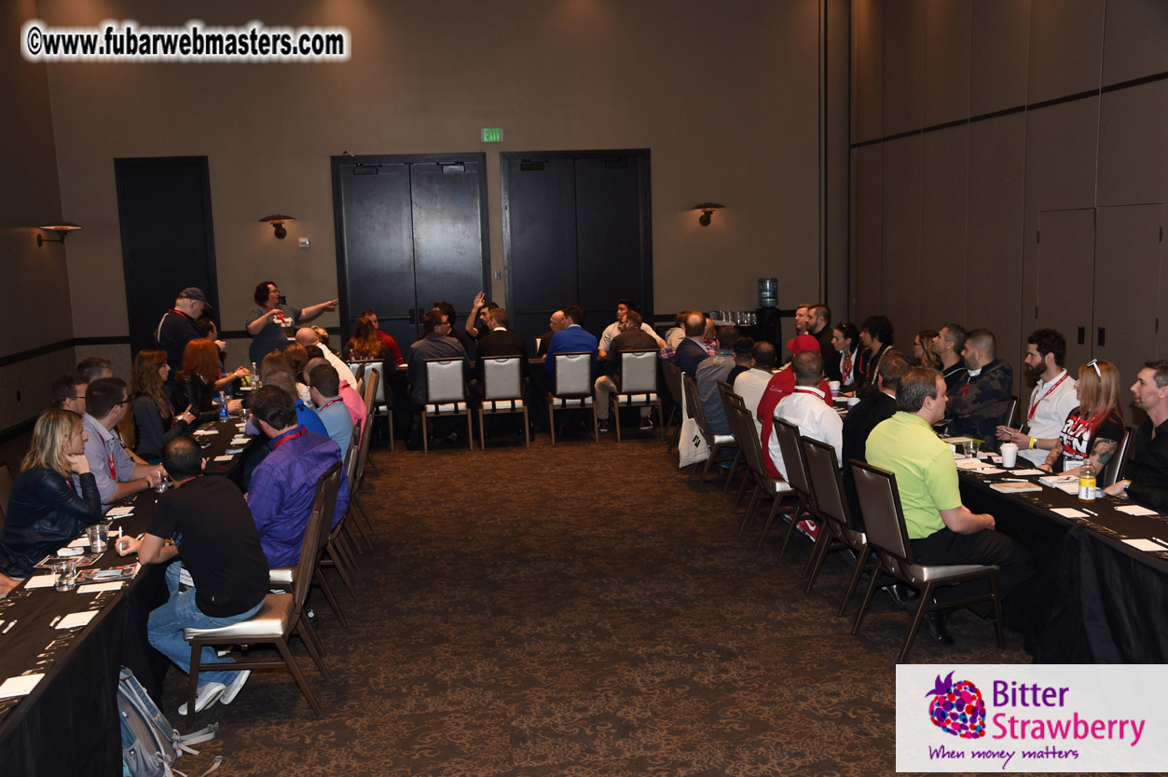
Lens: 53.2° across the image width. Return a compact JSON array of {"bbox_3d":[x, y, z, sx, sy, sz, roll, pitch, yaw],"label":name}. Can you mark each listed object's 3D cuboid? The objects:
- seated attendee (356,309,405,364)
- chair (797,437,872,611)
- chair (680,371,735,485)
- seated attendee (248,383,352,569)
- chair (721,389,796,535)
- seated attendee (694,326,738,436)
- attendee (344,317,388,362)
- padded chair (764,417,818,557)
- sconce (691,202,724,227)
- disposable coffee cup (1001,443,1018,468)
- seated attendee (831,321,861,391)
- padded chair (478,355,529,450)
[{"bbox_3d":[-2.229,-0.208,12.833,0.580,1.300,0.720,-3,8,-11],"label":"seated attendee"},{"bbox_3d":[1.612,0.751,6.674,0.600,0.930,0.460,-4,8,-13],"label":"chair"},{"bbox_3d":[1.158,0.329,9.426,0.600,0.930,0.460,-3,8,-12],"label":"chair"},{"bbox_3d":[-1.668,0.658,6.098,0.760,1.340,0.540,1,8,23],"label":"seated attendee"},{"bbox_3d":[1.387,0.517,8.335,0.600,0.930,0.460,-3,8,-8],"label":"chair"},{"bbox_3d":[1.250,0.139,9.425,0.740,1.300,0.480,-5,9,-21],"label":"seated attendee"},{"bbox_3d":[-2.132,-0.078,11.659,0.512,1.310,0.739,-2,8,-4],"label":"attendee"},{"bbox_3d":[1.525,0.632,7.194,0.600,0.930,0.460,-4,8,-13],"label":"padded chair"},{"bbox_3d":[1.712,-2.385,16.062,0.460,0.330,0.480,-3,8,-7],"label":"sconce"},{"bbox_3d":[2.336,0.364,6.416,0.090,0.117,0.090,-2,8,0],"label":"disposable coffee cup"},{"bbox_3d":[2.203,0.079,9.953,0.720,1.240,0.480,-5,8,-22],"label":"seated attendee"},{"bbox_3d":[-0.801,0.098,11.700,0.460,0.930,0.600,-2,8,-4],"label":"padded chair"}]

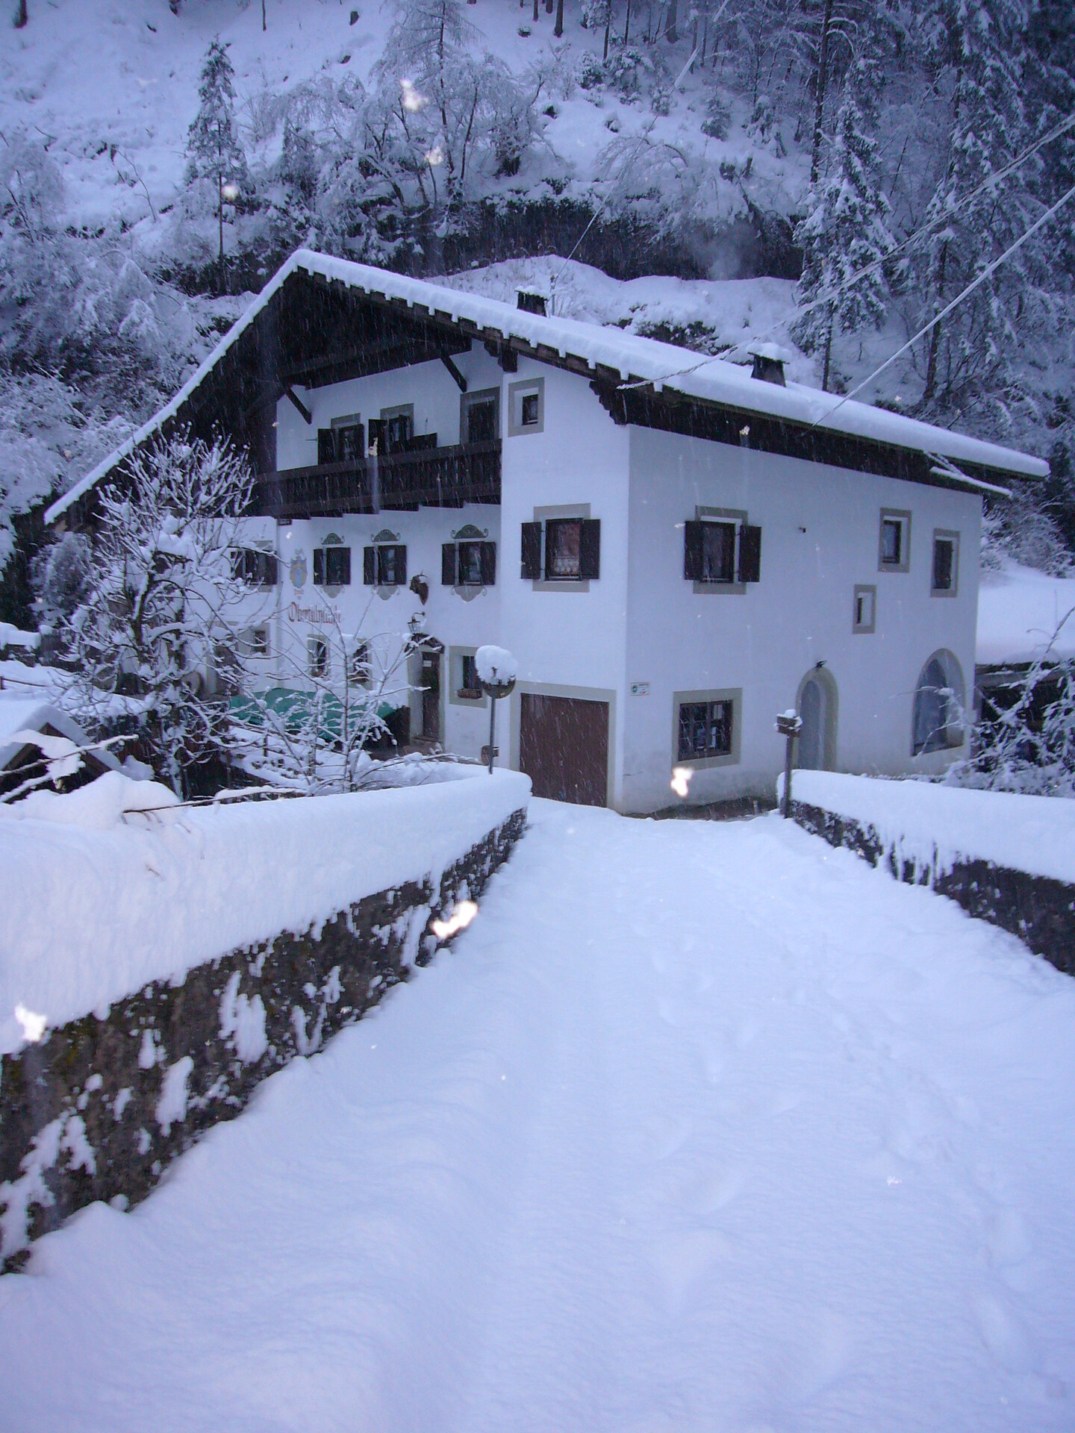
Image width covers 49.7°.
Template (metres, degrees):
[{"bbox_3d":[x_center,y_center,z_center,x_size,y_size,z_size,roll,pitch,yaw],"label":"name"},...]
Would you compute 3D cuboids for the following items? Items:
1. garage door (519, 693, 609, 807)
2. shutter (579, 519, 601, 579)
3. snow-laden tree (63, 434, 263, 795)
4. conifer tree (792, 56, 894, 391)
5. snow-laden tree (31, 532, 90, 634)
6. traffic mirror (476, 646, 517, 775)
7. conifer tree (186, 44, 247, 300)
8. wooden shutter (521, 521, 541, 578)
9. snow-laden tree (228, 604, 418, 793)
[{"bbox_3d":[0.572,0.683,23.401,0.100,2.120,2.550,-4,8,-41],"label":"garage door"},{"bbox_3d":[1.033,-3.225,22.366,0.050,1.140,0.560,-4,8,-41],"label":"shutter"},{"bbox_3d":[-6.301,-1.492,19.505,3.354,6.408,3.100,1,6,0],"label":"snow-laden tree"},{"bbox_3d":[13.162,-21.173,50.010,4.441,14.050,4.441,1,6,0],"label":"conifer tree"},{"bbox_3d":[-16.751,-4.364,41.001,2.338,4.412,2.338,1,6,0],"label":"snow-laden tree"},{"bbox_3d":[-0.672,0.017,19.601,0.650,2.436,0.400,3,6,24],"label":"traffic mirror"},{"bbox_3d":[-15.995,-27.468,58.007,3.138,12.253,3.138,1,6,0],"label":"conifer tree"},{"bbox_3d":[-0.121,-3.388,23.652,0.050,1.140,0.560,-4,8,-41],"label":"wooden shutter"},{"bbox_3d":[-3.422,-0.102,18.501,3.003,3.195,2.600,1,6,0],"label":"snow-laden tree"}]

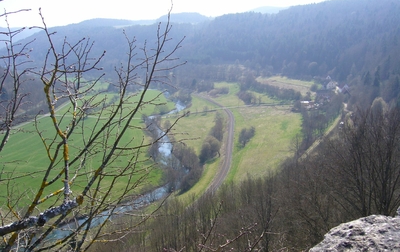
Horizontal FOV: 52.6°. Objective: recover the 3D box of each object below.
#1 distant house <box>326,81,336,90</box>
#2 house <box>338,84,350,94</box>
[{"bbox_3d":[138.730,-42.980,426.000,9.800,9.000,12.000,5,14,20],"label":"distant house"},{"bbox_3d":[146.090,-36.930,408.000,8.800,8.500,12.000,-1,13,-5],"label":"house"}]

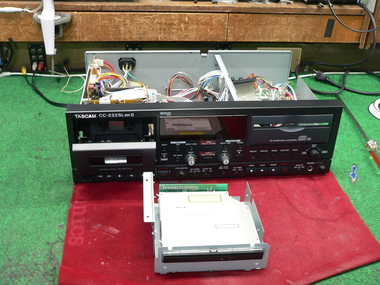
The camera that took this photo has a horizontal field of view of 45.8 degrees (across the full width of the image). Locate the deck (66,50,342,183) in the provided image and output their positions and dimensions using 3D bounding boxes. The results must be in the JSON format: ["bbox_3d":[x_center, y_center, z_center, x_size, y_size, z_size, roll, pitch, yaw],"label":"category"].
[{"bbox_3d":[0.014,-0.058,0.855,0.437,0.139,0.304,-1,29,-6],"label":"deck"}]

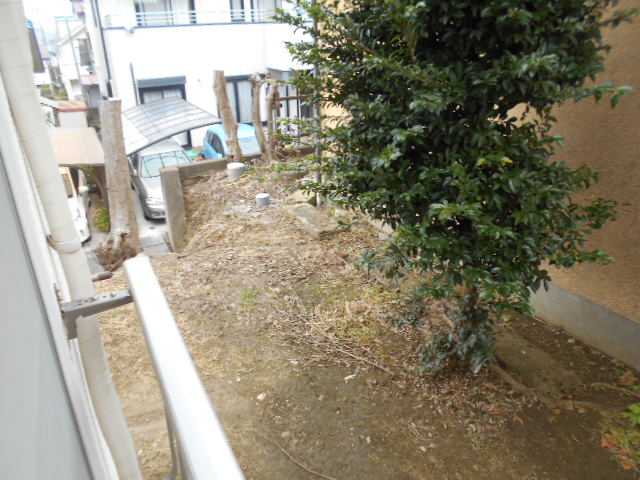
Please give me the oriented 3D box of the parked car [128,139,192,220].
[{"bbox_3d":[-4.596,-1.969,14.042,1.700,1.470,4.350,-13,29,-25],"label":"parked car"}]

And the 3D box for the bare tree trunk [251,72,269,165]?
[{"bbox_3d":[-1.260,-2.586,10.257,0.340,1.881,0.300,-5,26,-5],"label":"bare tree trunk"}]

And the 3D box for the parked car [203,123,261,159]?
[{"bbox_3d":[-2.714,-2.687,15.423,1.660,1.520,3.750,-13,29,-25],"label":"parked car"}]

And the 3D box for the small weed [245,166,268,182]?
[{"bbox_3d":[-1.282,-1.339,9.637,0.450,0.200,0.360,-13,29,-25],"label":"small weed"}]

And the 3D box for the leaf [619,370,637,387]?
[{"bbox_3d":[2.667,1.205,4.169,0.140,0.040,0.140,19,32,35],"label":"leaf"}]

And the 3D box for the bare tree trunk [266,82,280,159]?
[{"bbox_3d":[-1.040,-2.611,10.567,0.280,1.630,0.260,0,26,-7],"label":"bare tree trunk"}]

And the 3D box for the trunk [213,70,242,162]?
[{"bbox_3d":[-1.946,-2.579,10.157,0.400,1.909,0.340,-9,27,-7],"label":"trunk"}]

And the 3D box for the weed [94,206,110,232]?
[{"bbox_3d":[-5.434,-0.518,12.181,0.450,0.500,0.450,-13,29,-25],"label":"weed"}]

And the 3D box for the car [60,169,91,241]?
[{"bbox_3d":[-6.948,-1.102,12.271,1.600,1.520,3.800,-13,29,-25],"label":"car"}]

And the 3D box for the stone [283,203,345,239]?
[{"bbox_3d":[-0.087,-0.310,7.444,0.470,0.120,1.120,-13,29,-25],"label":"stone"}]

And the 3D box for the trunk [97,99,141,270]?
[{"bbox_3d":[-2.487,-0.645,5.868,0.440,2.083,0.420,-7,26,-25],"label":"trunk"}]

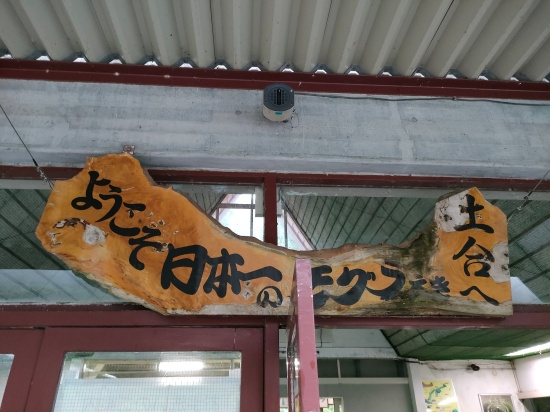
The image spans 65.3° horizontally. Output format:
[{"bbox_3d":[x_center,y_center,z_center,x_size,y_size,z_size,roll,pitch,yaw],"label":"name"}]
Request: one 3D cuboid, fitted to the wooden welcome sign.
[{"bbox_3d":[0.031,0.137,1.973,2.134,0.710,0.085,1,-9,-4],"label":"wooden welcome sign"}]

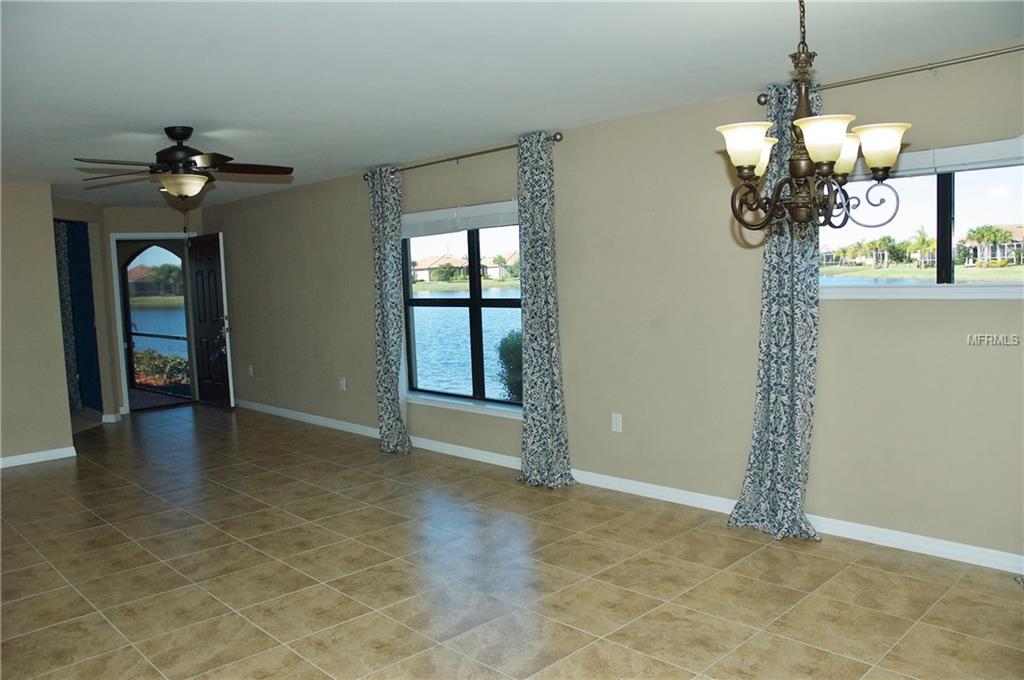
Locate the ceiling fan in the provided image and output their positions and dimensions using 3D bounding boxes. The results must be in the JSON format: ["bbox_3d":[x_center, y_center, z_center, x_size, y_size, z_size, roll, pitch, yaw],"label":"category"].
[{"bbox_3d":[-1.985,-1.064,4.599,1.319,0.423,1.319,-6,6,-44],"label":"ceiling fan"}]

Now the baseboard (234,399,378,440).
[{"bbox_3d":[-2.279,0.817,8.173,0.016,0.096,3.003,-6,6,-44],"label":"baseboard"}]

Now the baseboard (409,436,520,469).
[{"bbox_3d":[-0.402,0.909,6.235,0.016,0.096,1.411,-6,6,-44],"label":"baseboard"}]

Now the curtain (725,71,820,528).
[{"bbox_3d":[1.383,-0.135,4.059,0.209,2.402,0.537,-6,6,-44],"label":"curtain"}]

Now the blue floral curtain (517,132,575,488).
[{"bbox_3d":[0.190,-0.206,5.292,0.218,2.430,0.419,-6,6,-44],"label":"blue floral curtain"}]

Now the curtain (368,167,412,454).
[{"bbox_3d":[-1.079,-0.265,6.591,0.218,2.430,0.441,-6,6,-44],"label":"curtain"}]

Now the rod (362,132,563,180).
[{"bbox_3d":[-0.469,-1.379,5.915,0.109,0.059,2.334,-6,6,-44],"label":"rod"}]

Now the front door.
[{"bbox_3d":[-3.703,-0.233,9.472,0.045,2.084,0.933,-6,6,-44],"label":"front door"}]

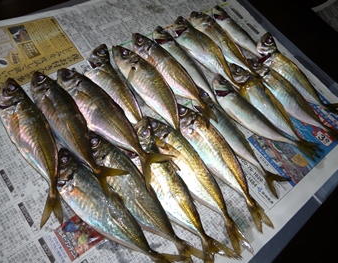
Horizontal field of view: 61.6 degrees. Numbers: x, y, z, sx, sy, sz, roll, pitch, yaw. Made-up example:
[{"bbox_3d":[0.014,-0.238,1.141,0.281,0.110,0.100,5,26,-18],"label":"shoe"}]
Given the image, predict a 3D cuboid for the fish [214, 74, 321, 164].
[{"bbox_3d":[0.123,-0.016,0.379,0.177,0.024,0.049,41,62,11],"label":"fish"}]

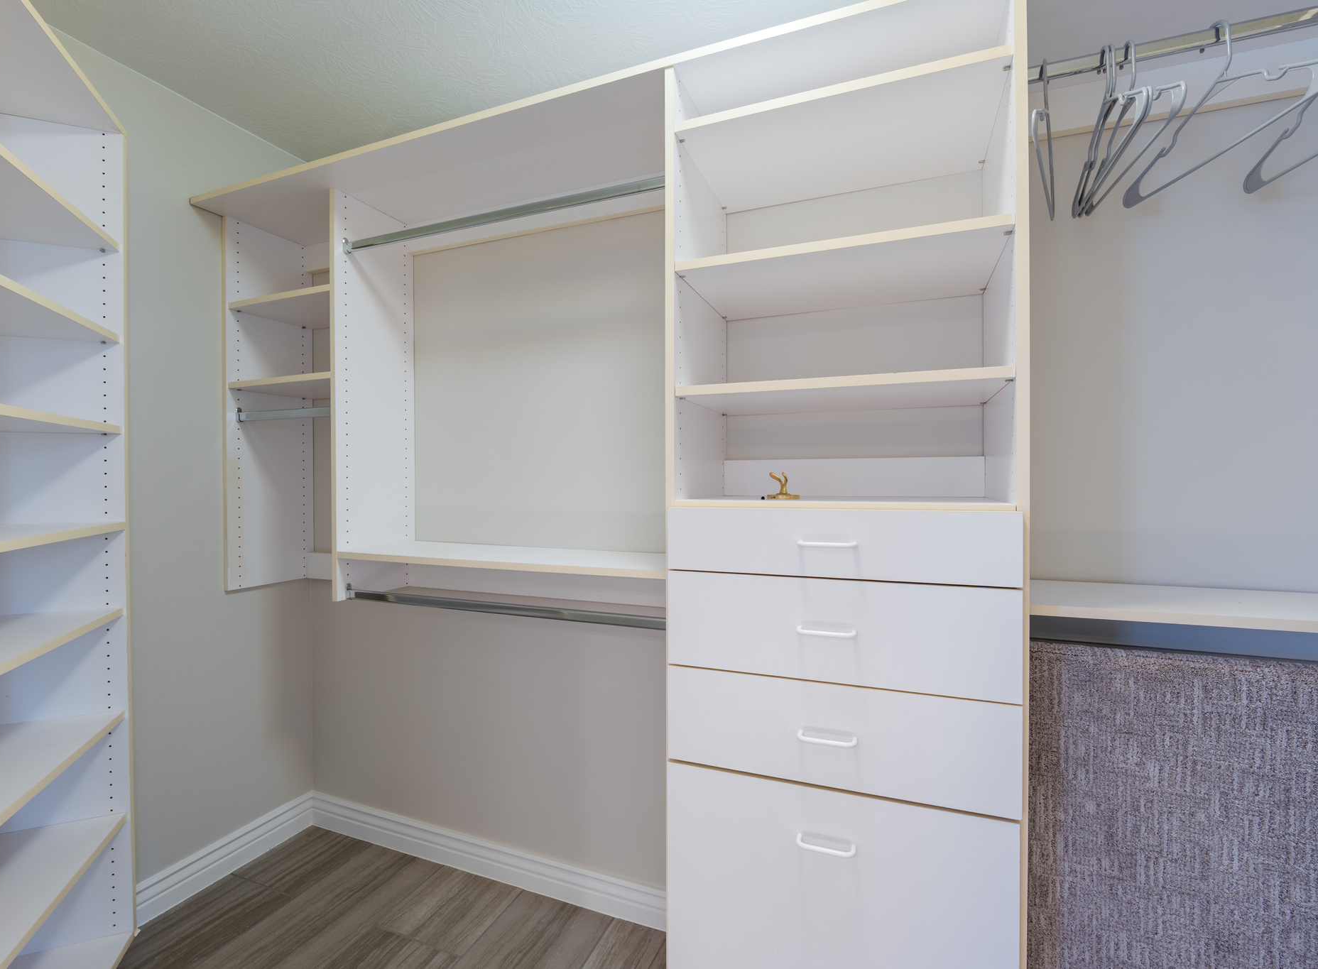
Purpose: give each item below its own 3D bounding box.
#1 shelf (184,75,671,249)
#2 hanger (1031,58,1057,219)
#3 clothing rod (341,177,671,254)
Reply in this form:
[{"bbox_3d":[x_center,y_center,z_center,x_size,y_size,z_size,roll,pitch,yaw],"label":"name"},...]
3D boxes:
[{"bbox_3d":[-0.644,-0.870,1.626,1.550,0.020,0.375,0,1,21],"label":"shelf"},{"bbox_3d":[0.730,-0.686,1.069,0.015,0.236,0.375,0,1,39],"label":"hanger"},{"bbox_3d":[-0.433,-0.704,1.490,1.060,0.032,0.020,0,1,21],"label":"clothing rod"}]

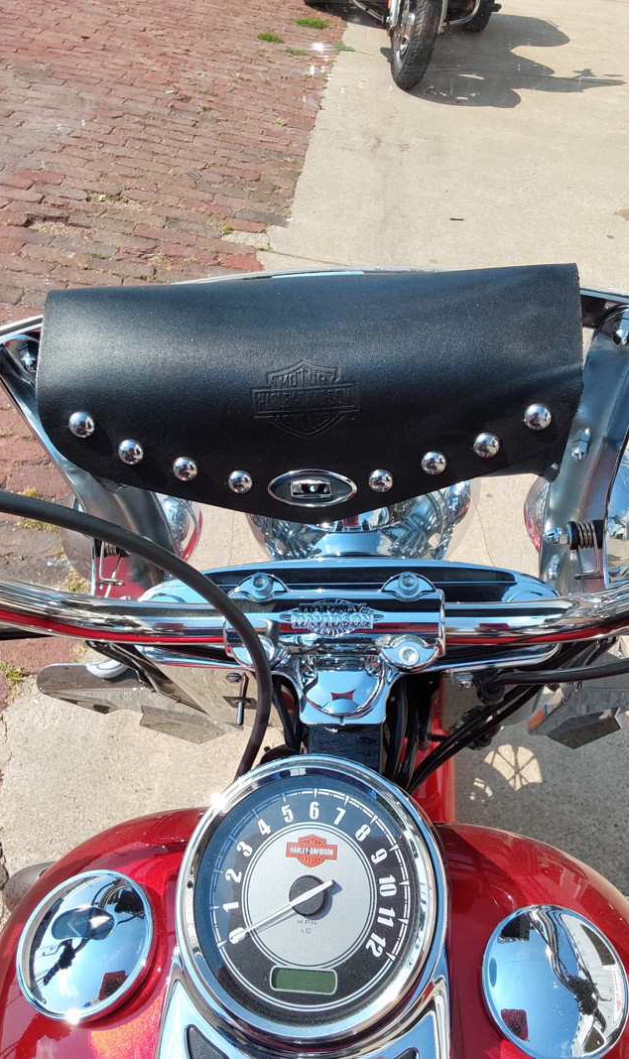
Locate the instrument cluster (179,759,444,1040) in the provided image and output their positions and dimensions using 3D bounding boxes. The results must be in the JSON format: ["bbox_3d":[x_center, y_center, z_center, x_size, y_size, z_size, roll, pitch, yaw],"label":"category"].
[{"bbox_3d":[0.000,0.187,0.438,0.135,0.045,0.135,2,66,5],"label":"instrument cluster"}]

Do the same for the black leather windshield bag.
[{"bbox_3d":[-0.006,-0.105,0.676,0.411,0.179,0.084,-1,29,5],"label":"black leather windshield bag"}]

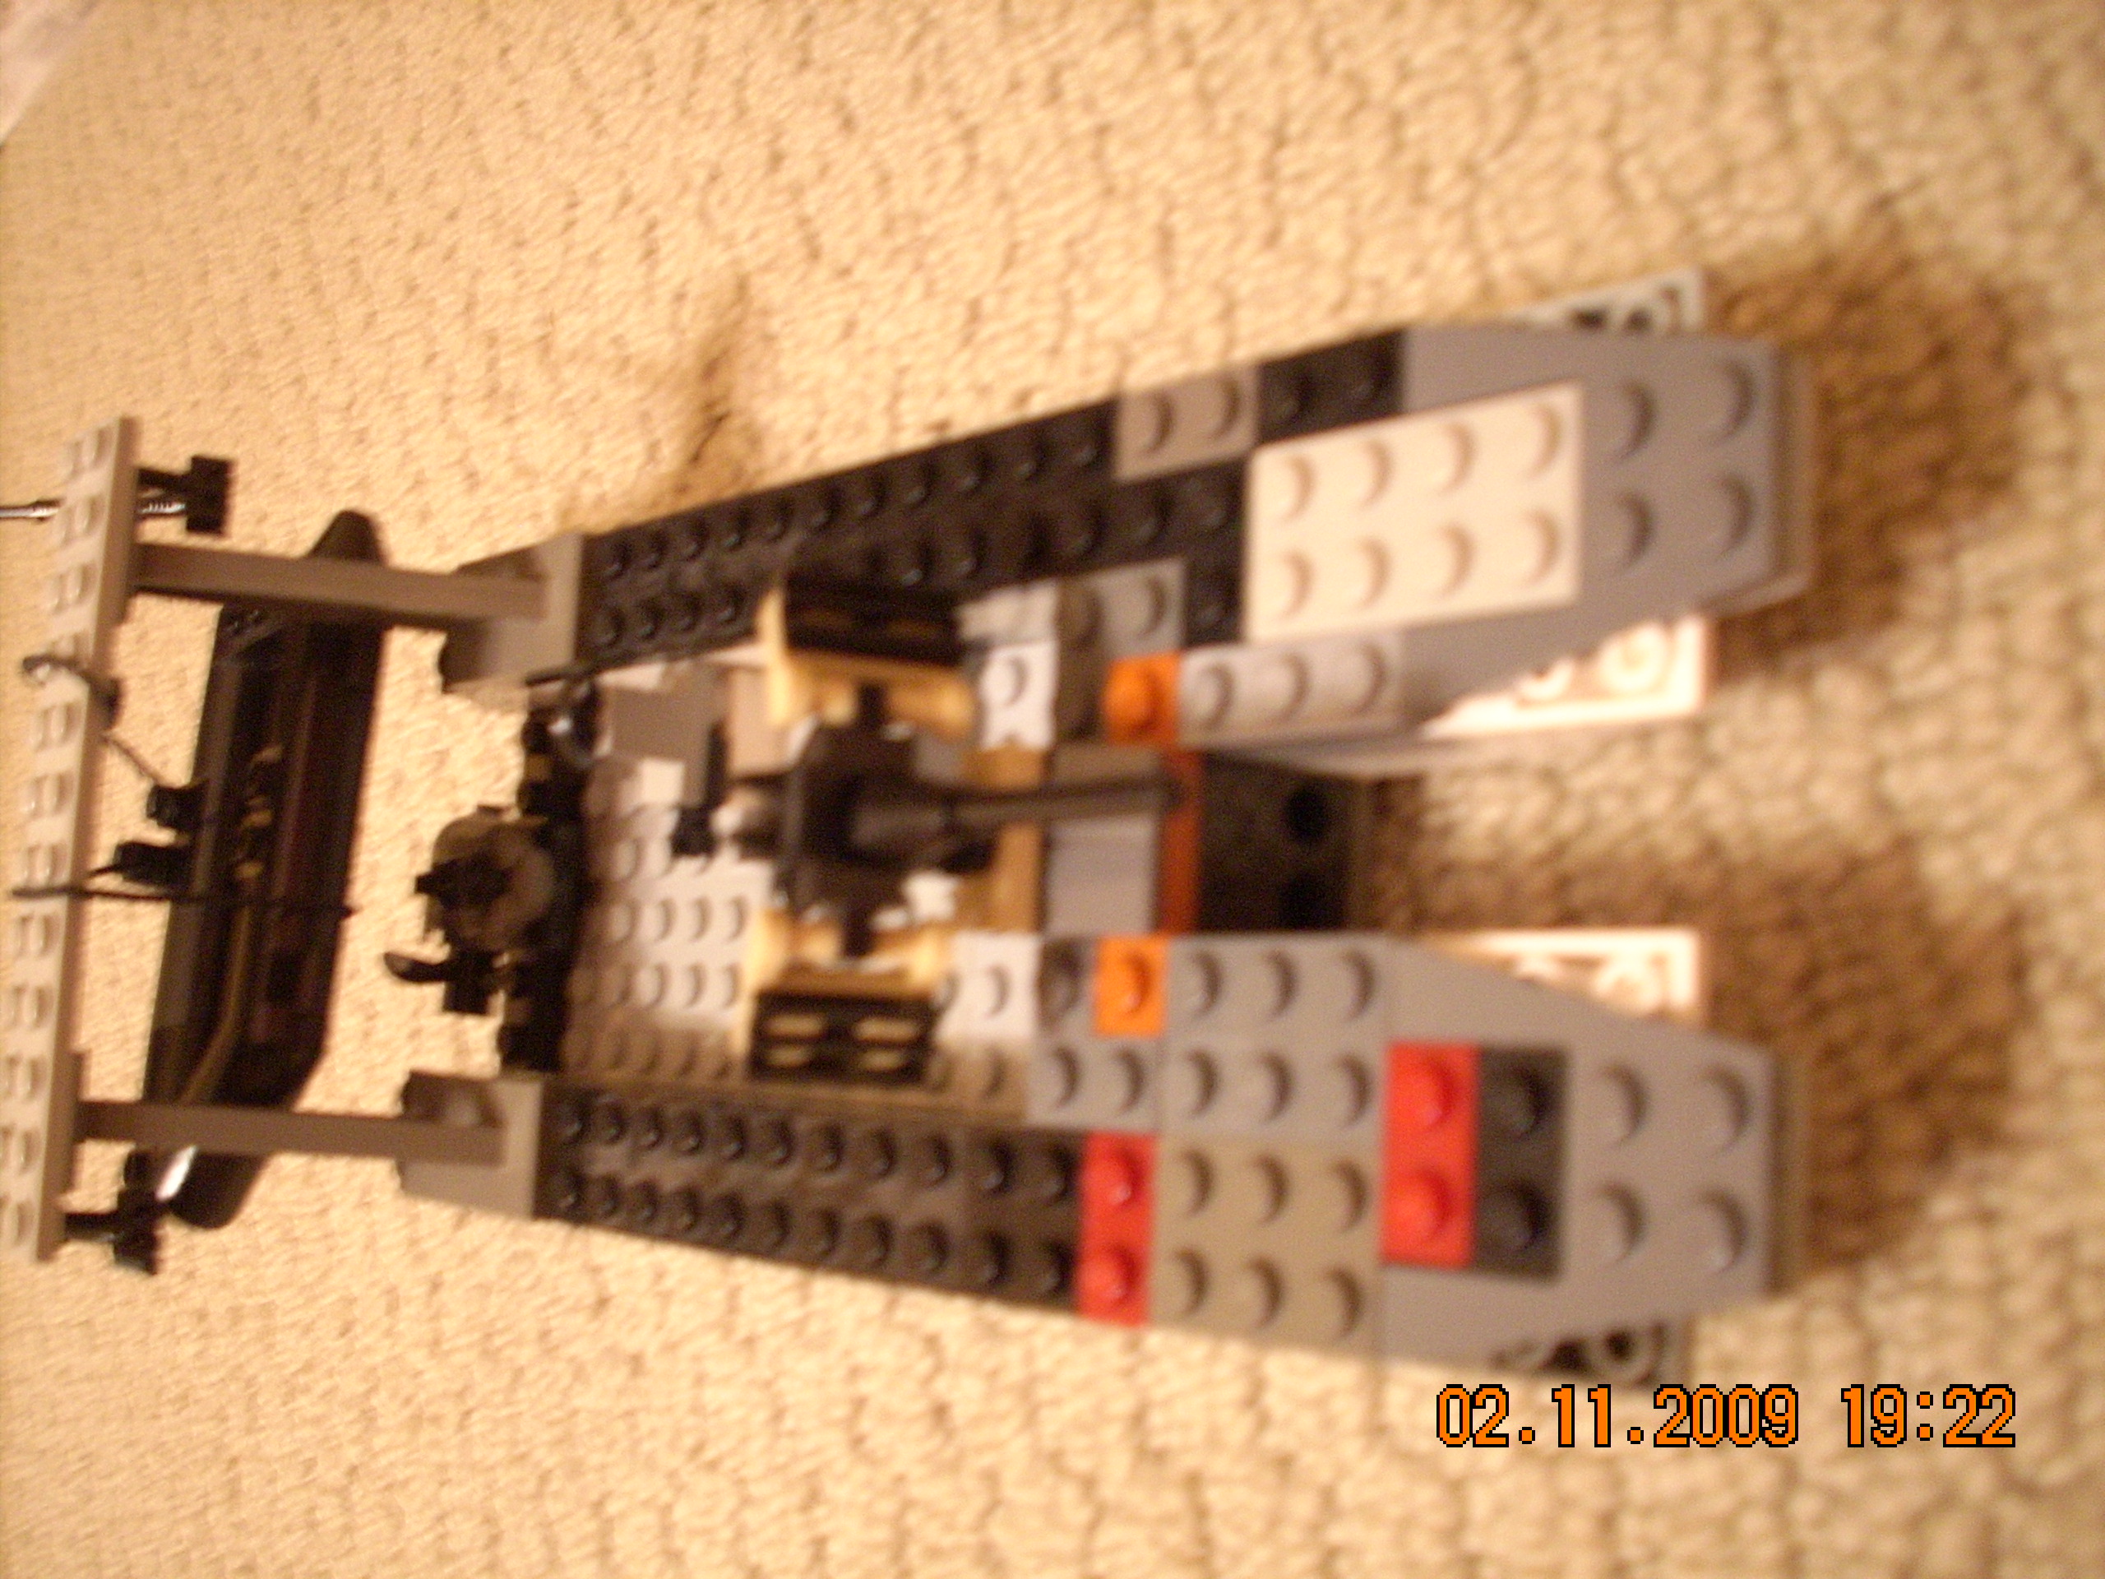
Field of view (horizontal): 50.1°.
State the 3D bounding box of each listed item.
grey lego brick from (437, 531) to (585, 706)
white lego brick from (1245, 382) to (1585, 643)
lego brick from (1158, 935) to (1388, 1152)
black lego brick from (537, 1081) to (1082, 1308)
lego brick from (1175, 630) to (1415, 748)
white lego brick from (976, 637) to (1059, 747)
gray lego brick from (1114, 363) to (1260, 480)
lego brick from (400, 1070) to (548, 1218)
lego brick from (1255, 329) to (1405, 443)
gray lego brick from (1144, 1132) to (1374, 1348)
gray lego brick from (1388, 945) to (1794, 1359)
[{"bbox_3d":[-0.063,-0.021,0.277,0.030,0.009,0.016,-5,80,46],"label":"grey lego brick"},{"bbox_3d":[0.028,-0.021,0.176,0.032,0.005,0.016,-4,80,47],"label":"white lego brick"},{"bbox_3d":[0.018,0.020,0.181,0.024,0.006,0.016,-5,80,46],"label":"lego brick"},{"bbox_3d":[-0.027,0.039,0.225,0.088,0.005,0.016,-4,80,47],"label":"black lego brick"},{"bbox_3d":[0.019,-0.008,0.184,0.024,0.005,0.008,-4,80,47],"label":"lego brick"},{"bbox_3d":[-0.003,-0.010,0.238,0.009,0.006,0.010,-5,80,46],"label":"white lego brick"},{"bbox_3d":[0.012,-0.032,0.195,0.016,0.005,0.008,-4,80,47],"label":"gray lego brick"},{"bbox_3d":[-0.066,0.043,0.270,0.030,0.009,0.016,-5,80,46],"label":"lego brick"},{"bbox_3d":[0.024,-0.032,0.185,0.016,0.006,0.008,-5,80,46],"label":"lego brick"},{"bbox_3d":[0.017,0.036,0.179,0.024,0.005,0.016,-4,80,47],"label":"gray lego brick"},{"bbox_3d":[0.037,0.026,0.160,0.032,0.005,0.032,-4,80,47],"label":"gray lego brick"}]

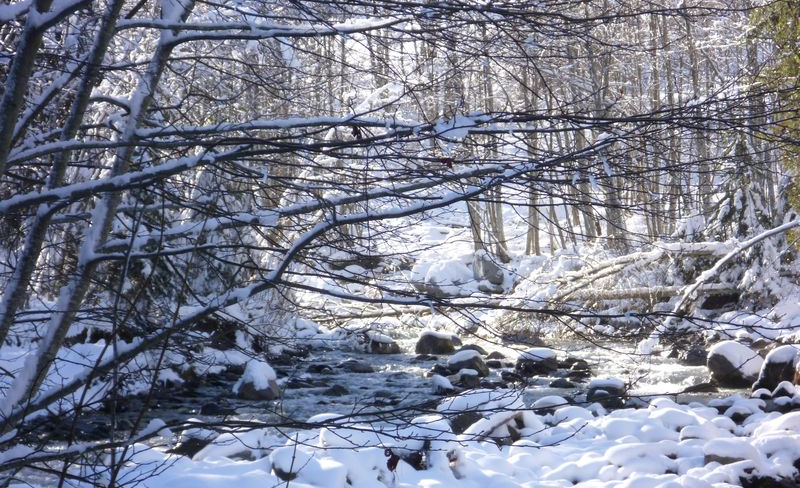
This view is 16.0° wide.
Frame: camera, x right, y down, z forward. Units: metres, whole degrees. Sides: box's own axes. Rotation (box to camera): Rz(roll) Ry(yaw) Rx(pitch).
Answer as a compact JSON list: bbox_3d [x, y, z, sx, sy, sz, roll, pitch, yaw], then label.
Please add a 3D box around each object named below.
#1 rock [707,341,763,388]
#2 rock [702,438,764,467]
[{"bbox_3d":[5.001,1.802,42.500,0.837,0.696,0.750,0,1,0],"label":"rock"},{"bbox_3d":[3.578,2.237,30.500,0.665,0.315,0.520,0,1,0],"label":"rock"}]

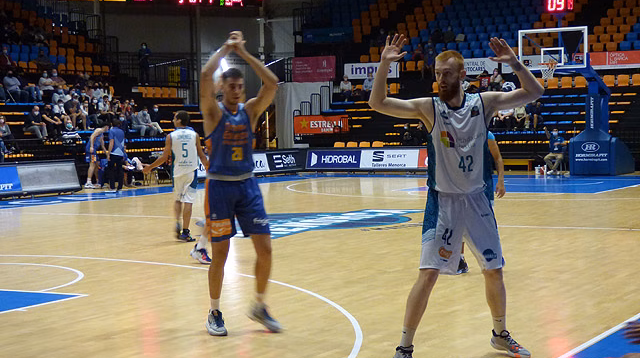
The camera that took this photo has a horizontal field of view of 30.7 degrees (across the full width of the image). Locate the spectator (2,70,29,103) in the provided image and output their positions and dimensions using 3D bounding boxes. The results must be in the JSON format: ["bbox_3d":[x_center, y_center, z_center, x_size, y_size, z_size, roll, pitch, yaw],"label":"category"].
[{"bbox_3d":[-9.889,-3.009,37.891,0.720,1.080,0.580,1,3,36],"label":"spectator"}]

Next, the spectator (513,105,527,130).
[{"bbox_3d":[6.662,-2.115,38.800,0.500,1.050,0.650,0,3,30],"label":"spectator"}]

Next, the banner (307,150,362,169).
[{"bbox_3d":[0.477,-0.657,39.657,2.150,0.700,0.080,0,3,30],"label":"banner"}]

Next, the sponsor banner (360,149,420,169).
[{"bbox_3d":[2.307,-0.648,38.124,2.080,0.640,0.120,0,-11,30],"label":"sponsor banner"}]

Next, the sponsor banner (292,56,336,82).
[{"bbox_3d":[-0.215,-4.557,48.163,2.060,1.000,0.050,0,3,28],"label":"sponsor banner"}]

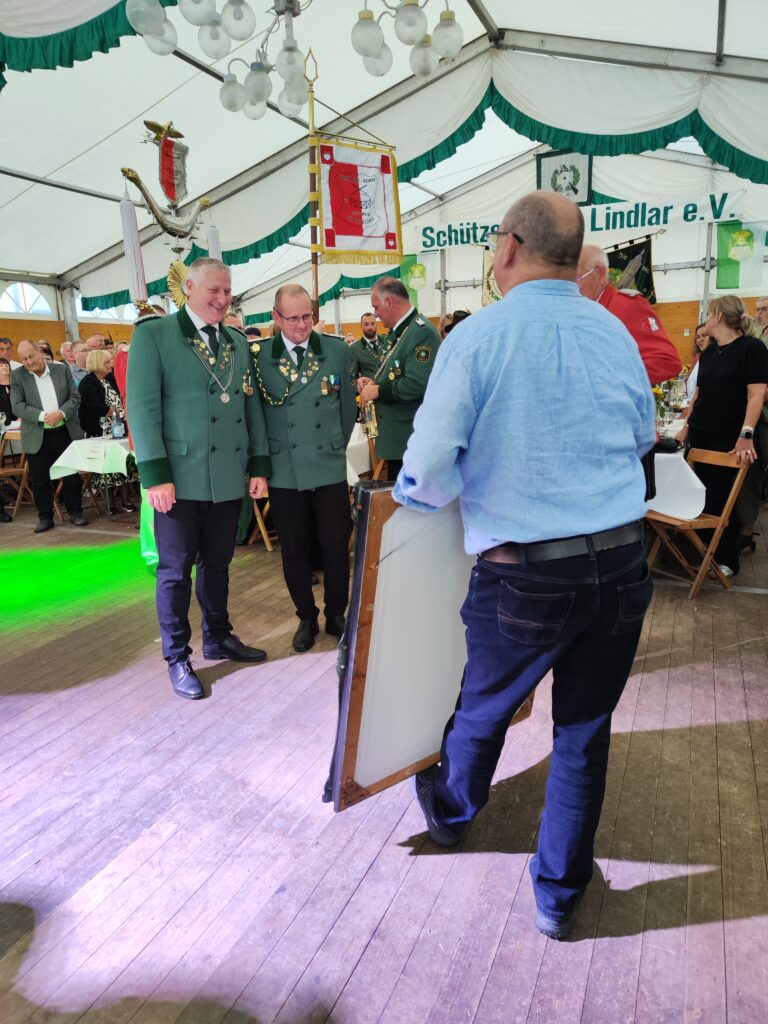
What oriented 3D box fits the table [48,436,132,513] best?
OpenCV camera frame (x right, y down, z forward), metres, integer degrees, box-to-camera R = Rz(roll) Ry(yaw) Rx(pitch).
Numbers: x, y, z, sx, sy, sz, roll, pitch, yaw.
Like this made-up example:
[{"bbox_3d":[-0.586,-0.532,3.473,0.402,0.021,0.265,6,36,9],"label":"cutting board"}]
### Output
[{"bbox_3d":[-2.245,-0.427,7.110,0.660,0.770,1.800,4,14,23],"label":"table"}]

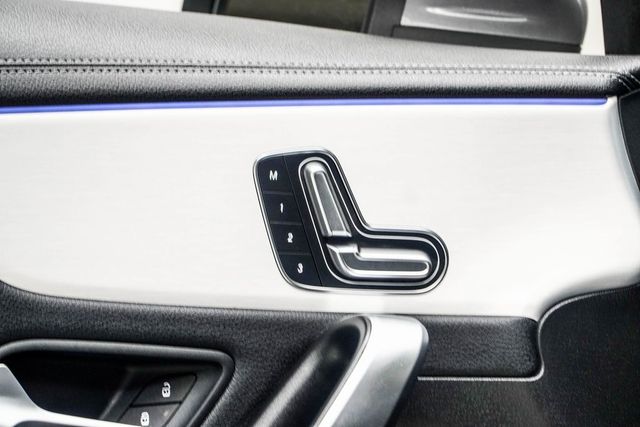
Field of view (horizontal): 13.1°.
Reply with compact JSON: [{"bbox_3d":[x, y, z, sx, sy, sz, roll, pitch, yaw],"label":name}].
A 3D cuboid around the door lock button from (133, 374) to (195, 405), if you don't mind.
[{"bbox_3d":[-0.083,0.093,1.480,0.034,0.015,0.006,1,-6,25],"label":"door lock button"}]

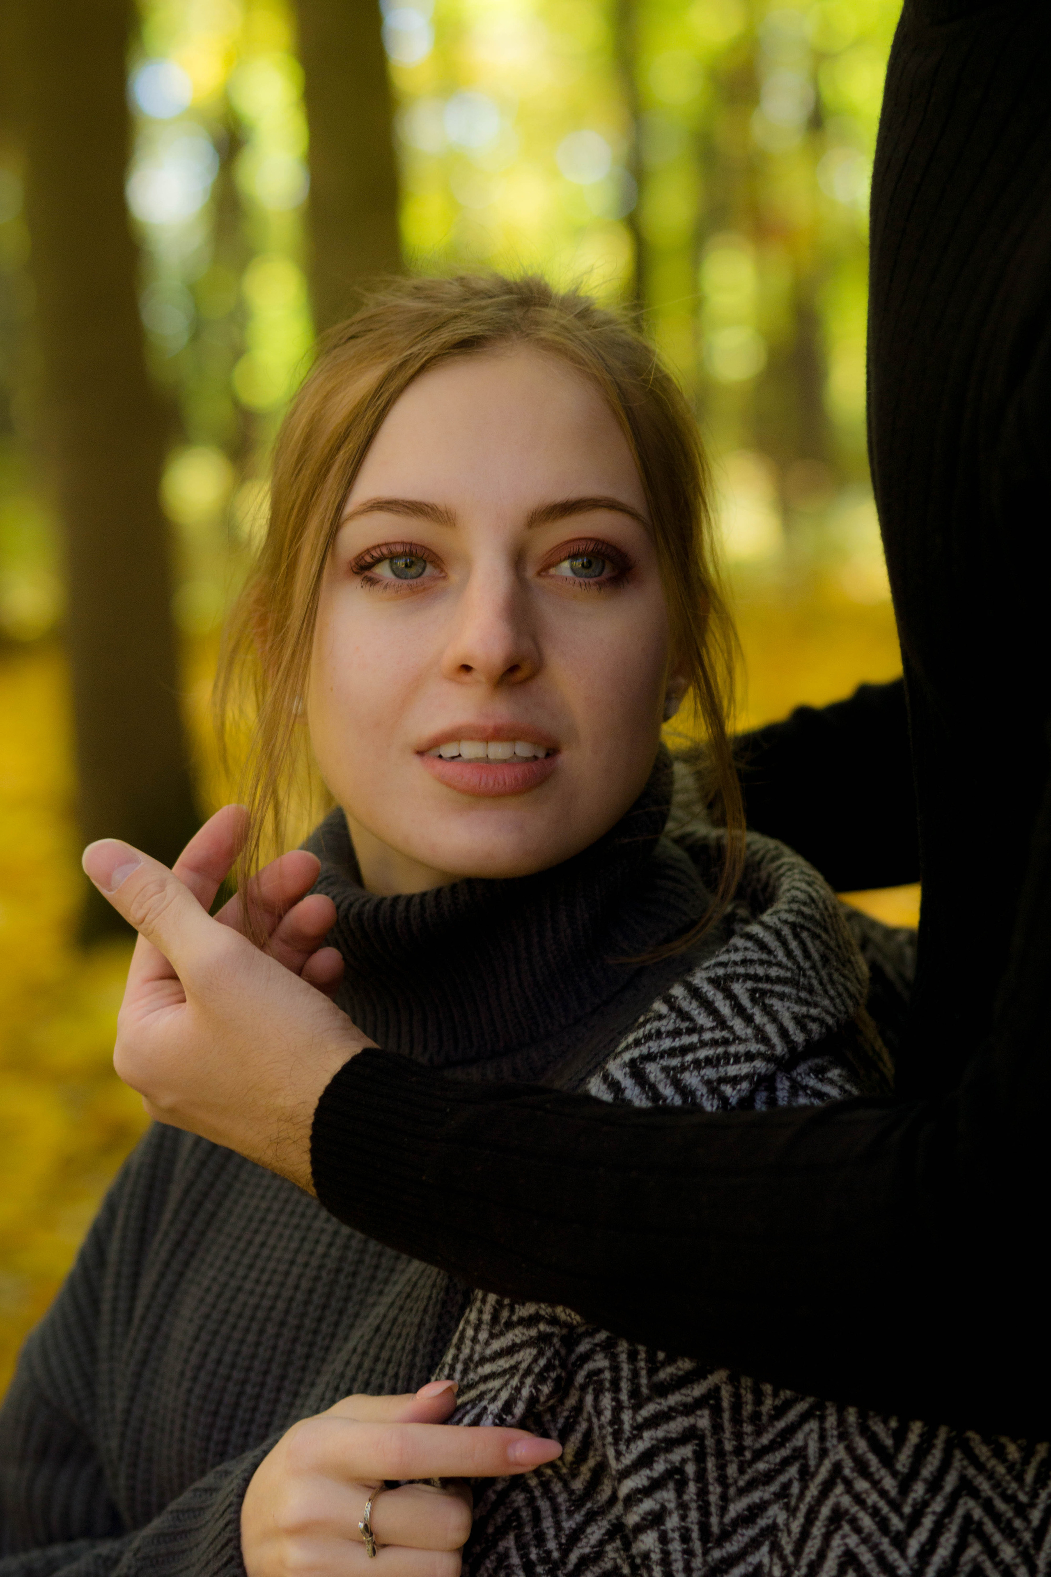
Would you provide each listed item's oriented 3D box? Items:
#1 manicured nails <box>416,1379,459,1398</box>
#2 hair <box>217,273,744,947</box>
[{"bbox_3d":[-0.029,0.199,1.090,0.014,0.005,0.011,-14,21,20],"label":"manicured nails"},{"bbox_3d":[-0.016,-0.066,1.185,0.182,0.235,0.205,0,-5,2],"label":"hair"}]

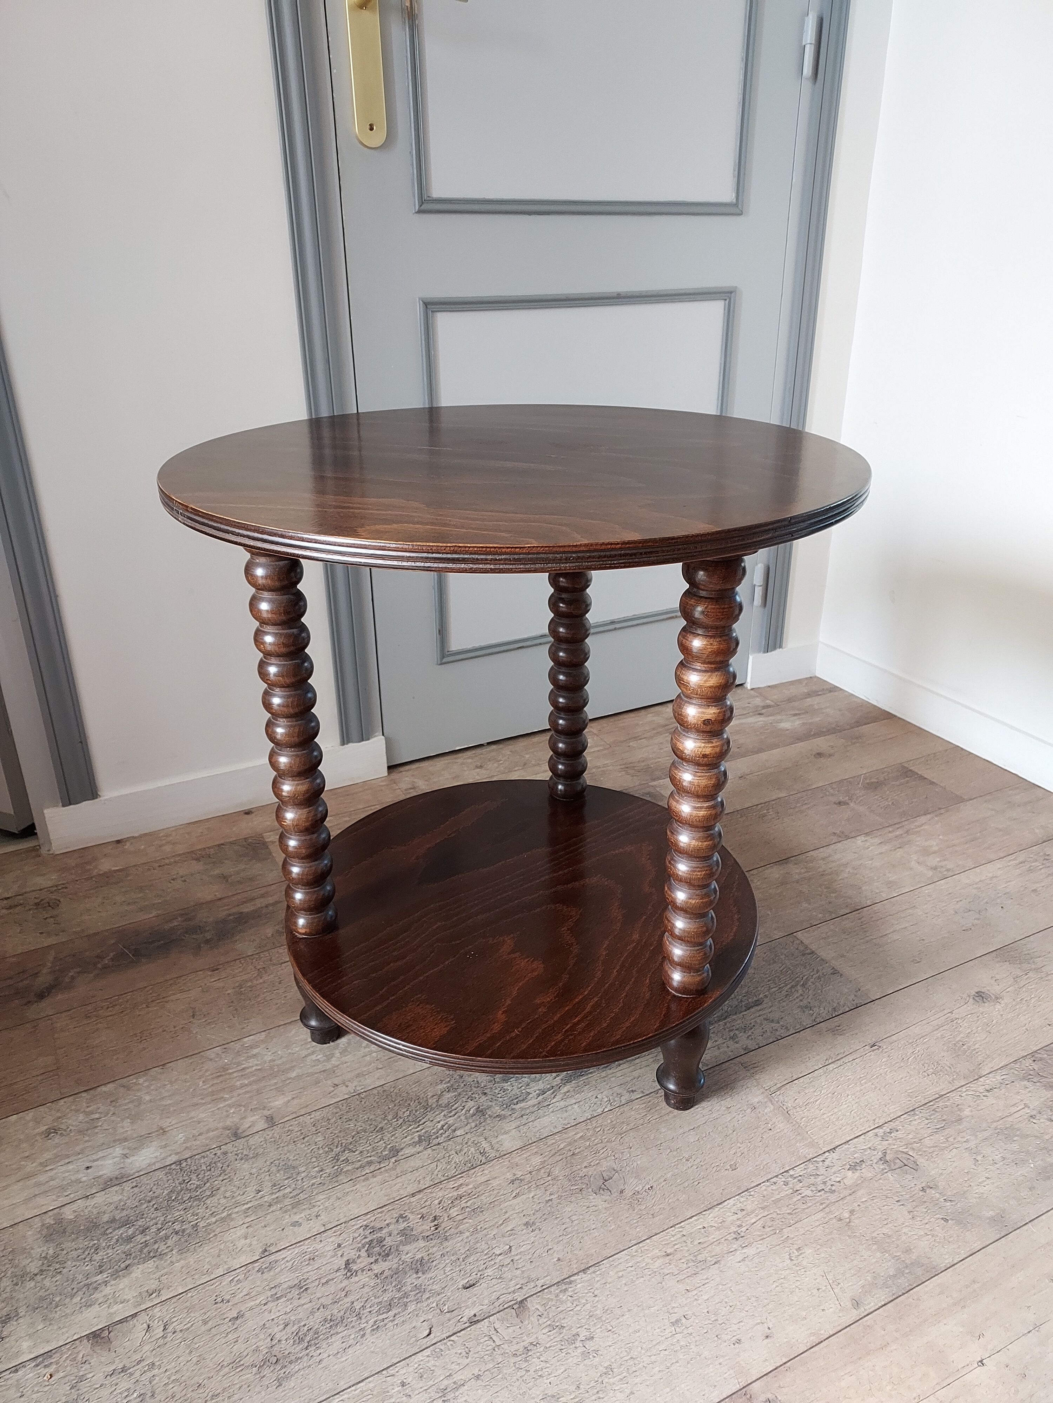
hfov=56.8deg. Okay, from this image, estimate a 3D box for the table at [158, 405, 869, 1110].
[{"bbox_3d":[-0.006,0.059,0.979,0.597,0.608,0.597,-1,25,0],"label":"table"}]

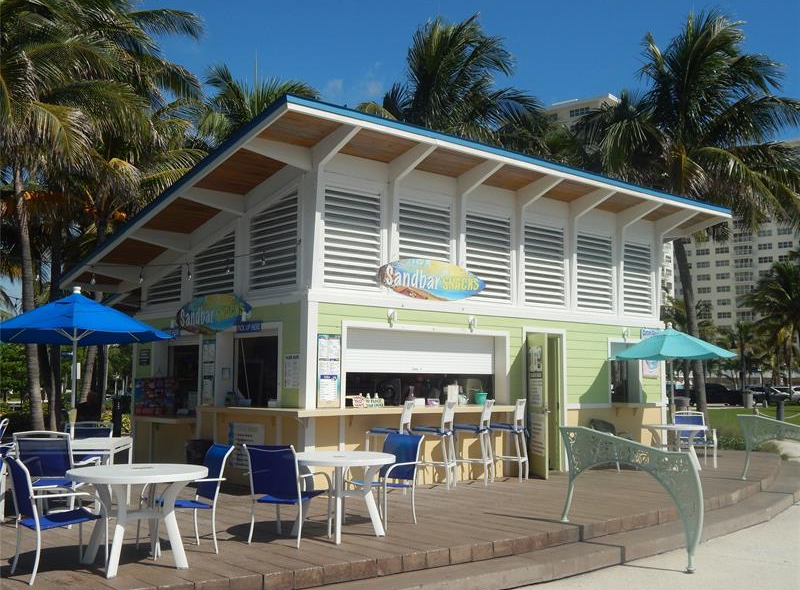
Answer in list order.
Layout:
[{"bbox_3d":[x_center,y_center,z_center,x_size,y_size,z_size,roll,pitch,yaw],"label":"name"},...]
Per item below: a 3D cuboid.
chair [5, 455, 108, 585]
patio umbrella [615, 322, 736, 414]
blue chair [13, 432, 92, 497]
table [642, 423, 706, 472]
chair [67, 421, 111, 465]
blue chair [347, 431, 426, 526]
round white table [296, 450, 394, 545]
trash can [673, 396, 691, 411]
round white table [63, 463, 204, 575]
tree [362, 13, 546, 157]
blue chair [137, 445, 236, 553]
[{"bbox_3d":[-2.568,1.617,6.482,0.746,0.861,0.560,6,-8,-45],"label":"chair"},{"bbox_3d":[4.471,1.663,14.409,2.050,2.440,2.050,0,-6,0],"label":"patio umbrella"},{"bbox_3d":[-3.380,1.795,8.562,0.570,0.930,0.690,0,-6,2],"label":"blue chair"},{"bbox_3d":[4.513,2.518,14.388,1.055,0.718,1.055,5,-7,-40],"label":"table"},{"bbox_3d":[-3.621,1.924,9.876,0.570,0.930,0.690,0,-6,-1],"label":"chair"},{"bbox_3d":[-0.141,1.875,8.936,0.580,0.880,0.680,-5,-7,40],"label":"blue chair"},{"bbox_3d":[-0.576,1.871,8.164,1.060,0.730,1.060,0,-6,0],"label":"round white table"},{"bbox_3d":[12.089,4.810,37.716,0.750,1.000,0.750,0,-6,0],"label":"trash can"},{"bbox_3d":[-2.021,1.717,6.736,1.046,0.722,1.046,0,-6,0],"label":"round white table"},{"bbox_3d":[1.675,-2.504,28.340,6.342,13.648,6.342,5,-7,-40],"label":"tree"},{"bbox_3d":[-1.785,1.710,7.374,0.685,0.861,0.560,4,-6,-31],"label":"blue chair"}]

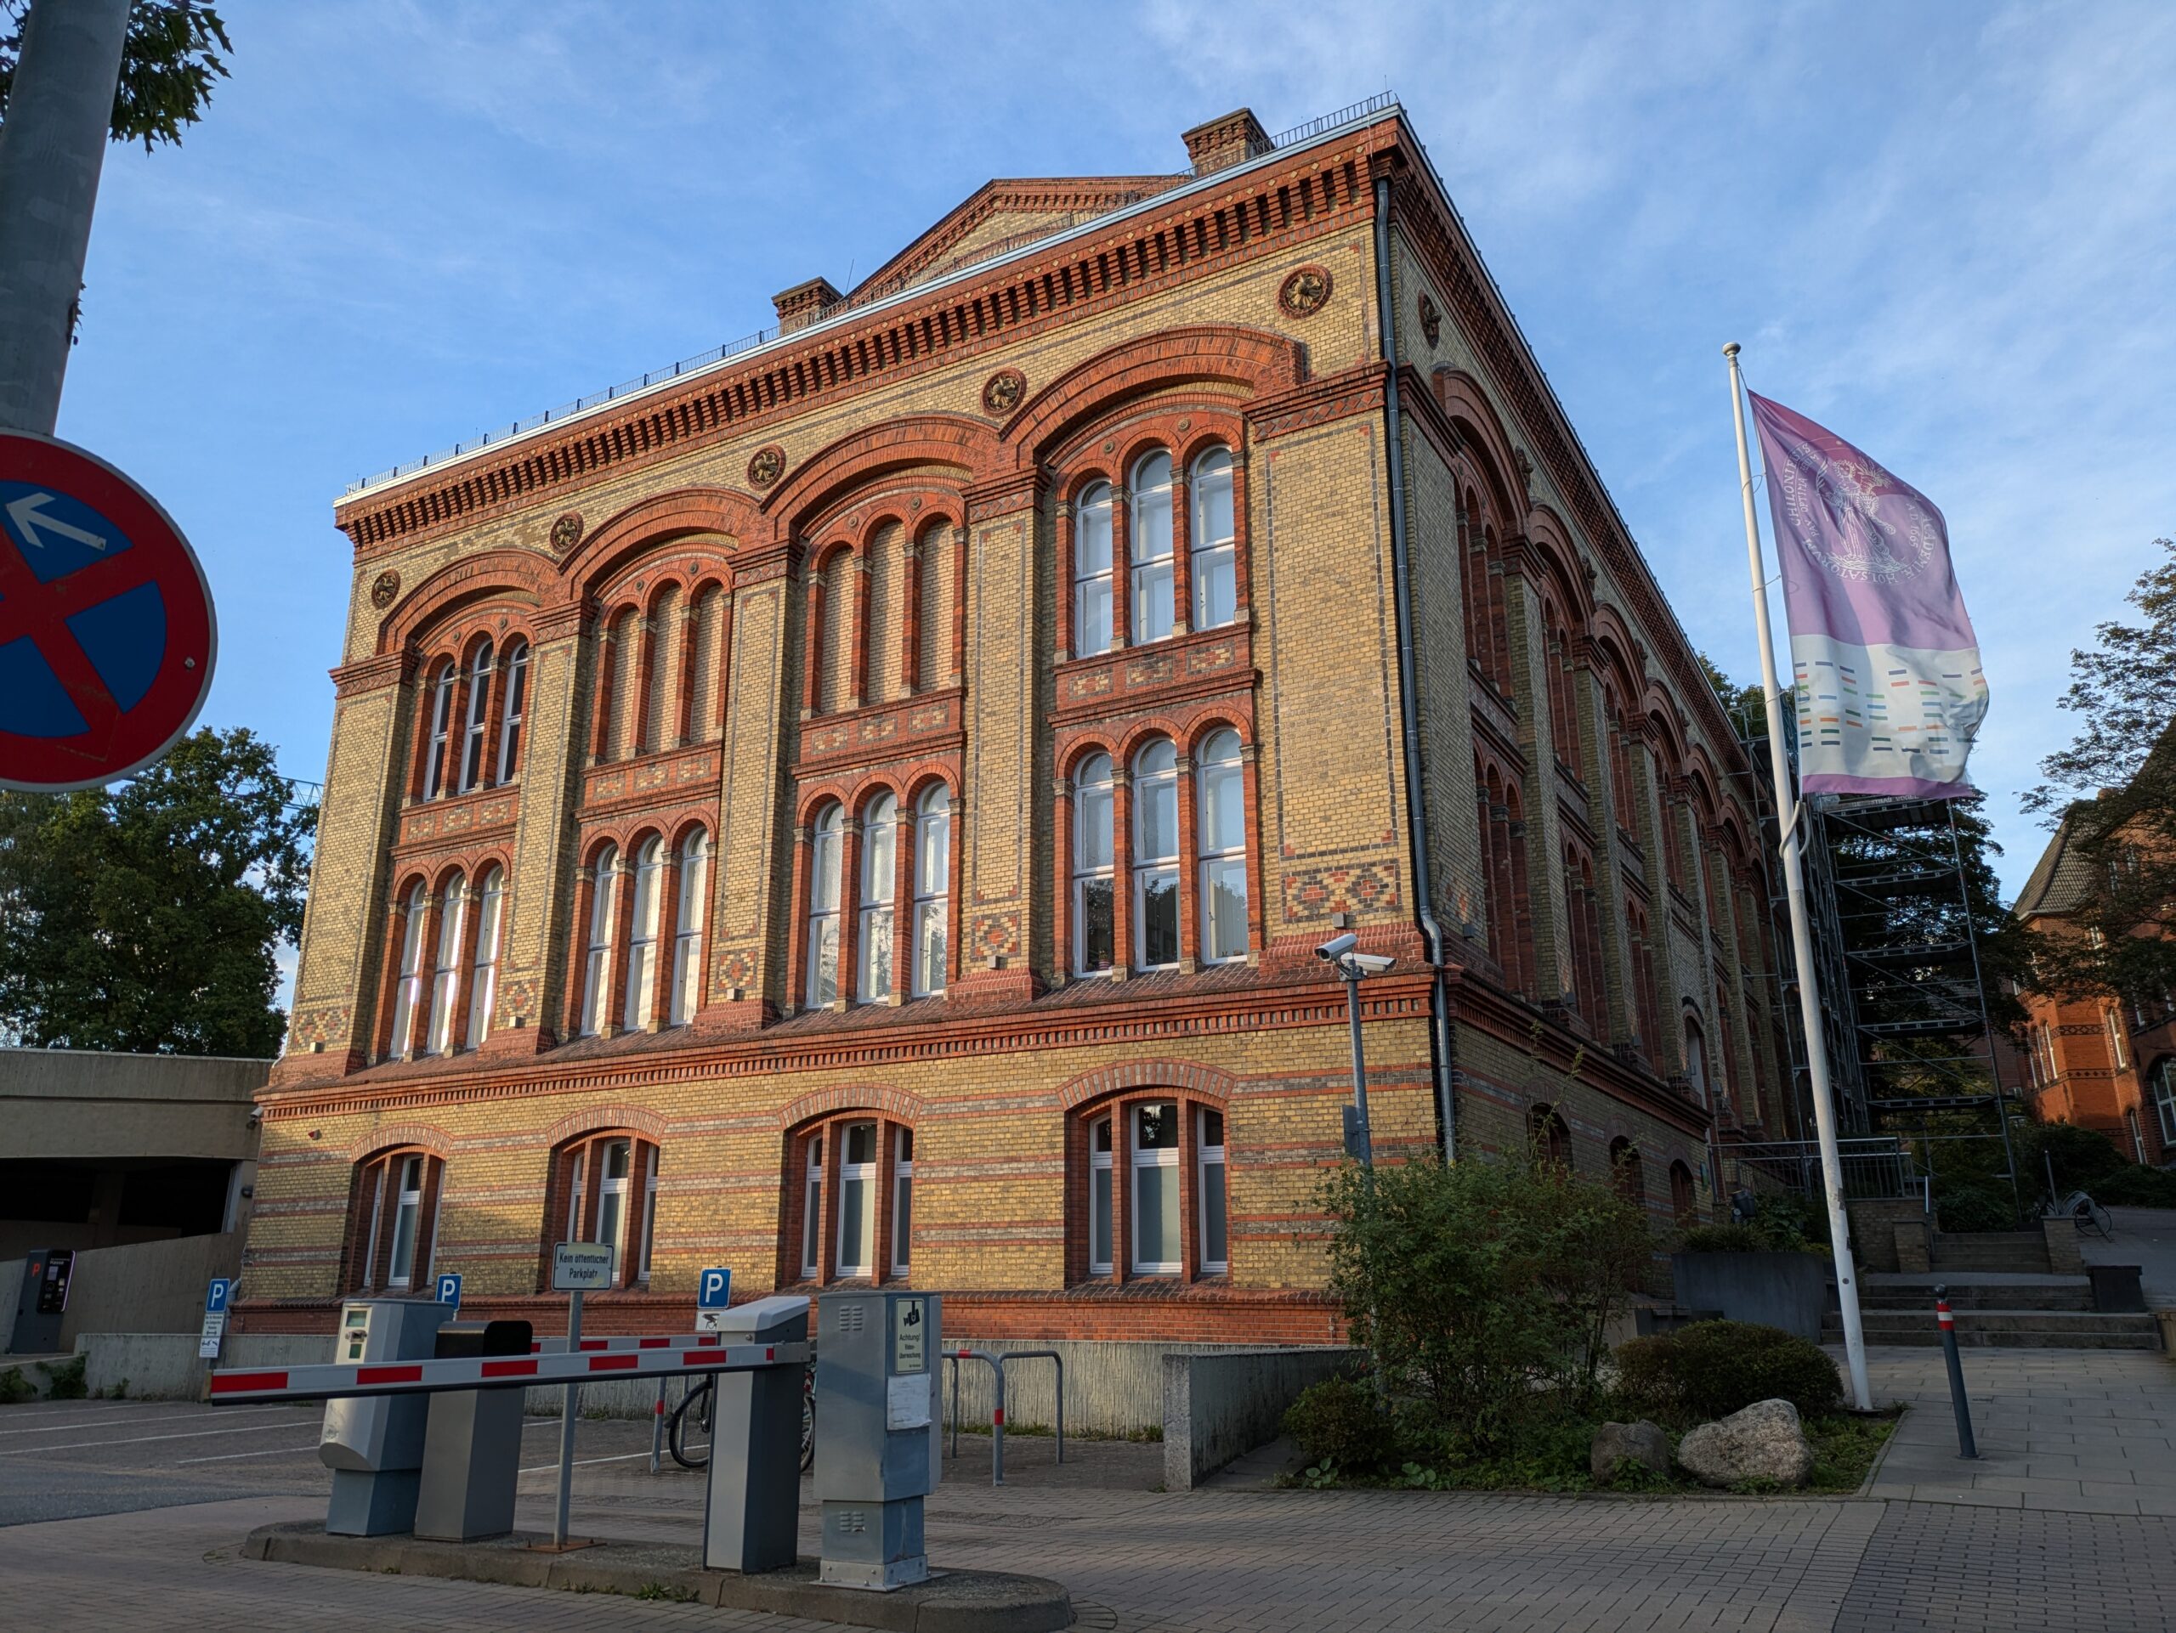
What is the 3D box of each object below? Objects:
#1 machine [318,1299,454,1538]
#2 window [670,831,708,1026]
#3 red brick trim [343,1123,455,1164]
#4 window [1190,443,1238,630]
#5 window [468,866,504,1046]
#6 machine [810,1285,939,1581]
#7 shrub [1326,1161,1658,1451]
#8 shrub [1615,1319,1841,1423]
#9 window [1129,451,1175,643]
[{"bbox_3d":[-3.772,3.194,8.396,0.370,1.160,0.490,-10,-19,28],"label":"machine"},{"bbox_3d":[-5.502,1.494,21.933,0.620,2.850,0.200,-9,-19,28],"label":"window"},{"bbox_3d":[-11.724,5.614,27.015,2.600,0.660,0.200,-10,-19,28],"label":"red brick trim"},{"bbox_3d":[1.855,-4.080,22.801,0.800,2.920,0.250,-10,-19,28],"label":"window"},{"bbox_3d":[-10.541,2.475,27.911,0.780,3.280,0.170,-10,-20,28],"label":"window"},{"bbox_3d":[-0.906,2.734,6.978,0.390,1.180,0.490,-10,-19,28],"label":"machine"},{"bbox_3d":[3.079,3.742,12.207,2.350,2.080,2.050,-10,-20,28],"label":"shrub"},{"bbox_3d":[4.611,3.992,11.325,1.520,0.680,1.250,-7,-18,20],"label":"shrub"},{"bbox_3d":[1.013,-4.056,23.287,0.820,3.140,0.250,-10,-19,28],"label":"window"}]

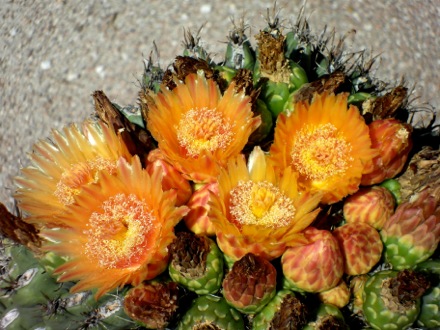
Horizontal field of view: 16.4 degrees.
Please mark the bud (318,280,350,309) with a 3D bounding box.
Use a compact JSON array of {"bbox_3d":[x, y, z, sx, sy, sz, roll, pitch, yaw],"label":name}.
[{"bbox_3d":[0.061,0.068,0.803,0.016,0.018,0.016,9,52,0],"label":"bud"}]

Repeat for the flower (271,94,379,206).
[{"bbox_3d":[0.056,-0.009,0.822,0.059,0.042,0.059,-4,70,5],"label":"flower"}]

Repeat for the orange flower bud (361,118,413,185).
[{"bbox_3d":[0.089,-0.007,0.825,0.030,0.040,0.030,19,50,-24],"label":"orange flower bud"}]

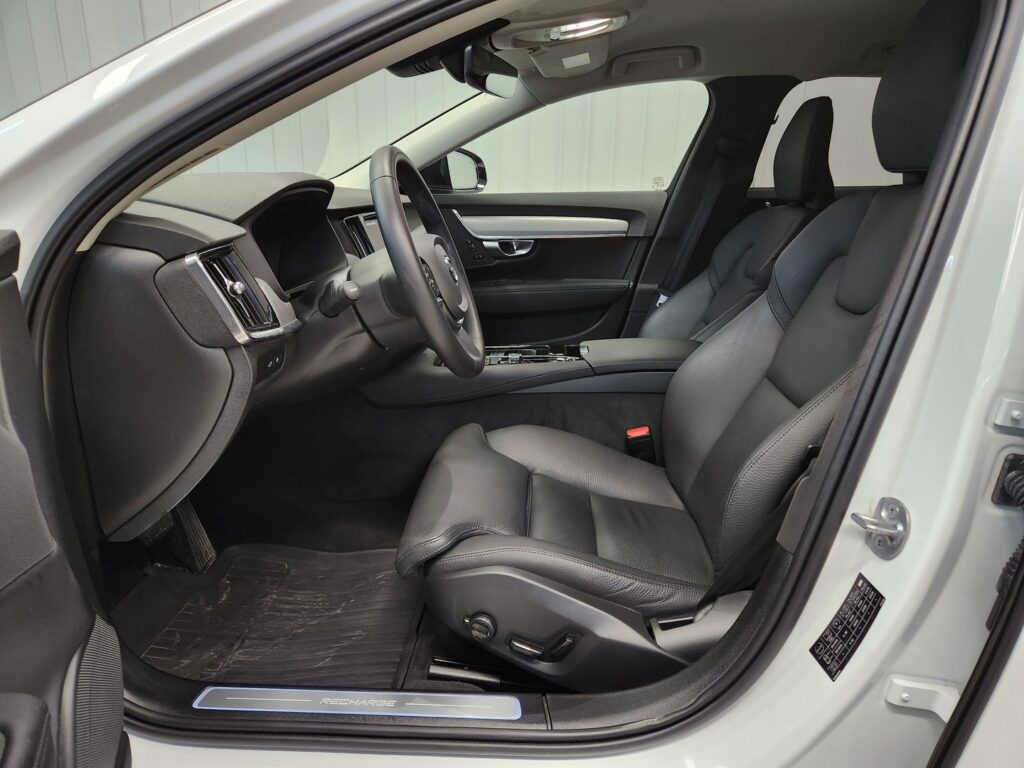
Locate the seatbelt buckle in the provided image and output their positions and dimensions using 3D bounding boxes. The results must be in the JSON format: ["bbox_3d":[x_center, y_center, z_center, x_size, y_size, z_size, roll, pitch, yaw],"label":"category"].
[{"bbox_3d":[0.254,0.120,1.330,0.047,0.080,0.030,-11,15,5],"label":"seatbelt buckle"}]

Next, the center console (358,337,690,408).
[{"bbox_3d":[0.085,-0.017,1.472,0.760,0.130,0.260,1,15,2],"label":"center console"}]

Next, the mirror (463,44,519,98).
[{"bbox_3d":[-0.040,-0.596,1.314,0.038,0.070,0.235,6,16,19],"label":"mirror"}]

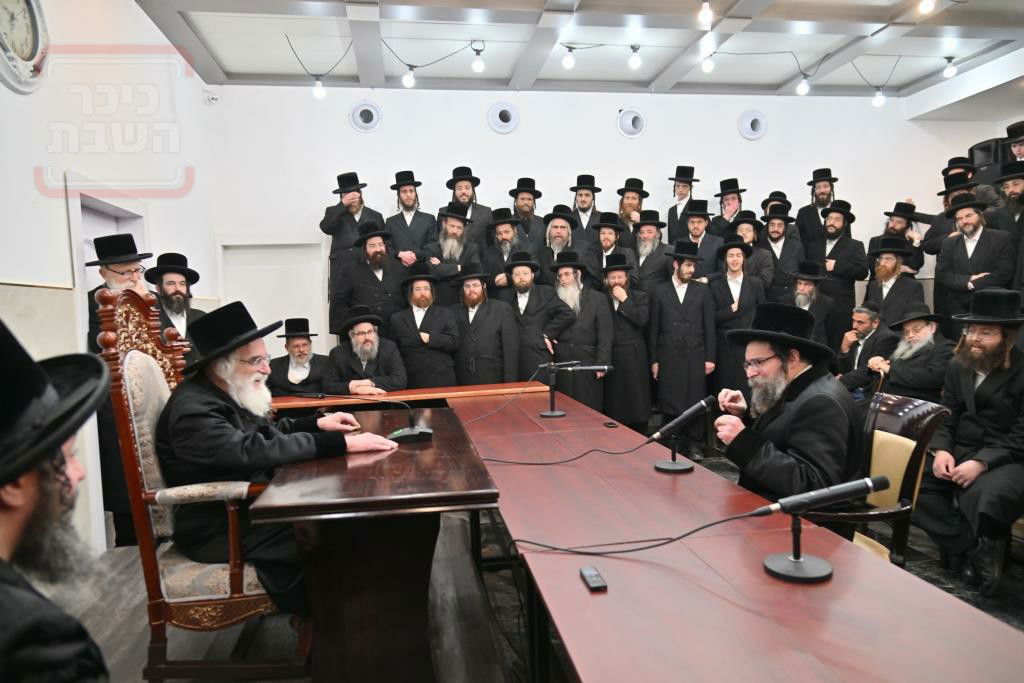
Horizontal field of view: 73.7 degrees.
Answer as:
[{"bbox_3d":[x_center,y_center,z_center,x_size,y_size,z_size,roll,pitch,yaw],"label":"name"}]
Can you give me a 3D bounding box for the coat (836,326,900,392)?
[{"bbox_3d":[2.465,0.145,4.720,0.480,0.600,0.540,-4,4,-42],"label":"coat"}]

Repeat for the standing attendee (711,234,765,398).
[{"bbox_3d":[2.078,0.008,6.245,0.540,1.908,0.420,-1,3,20],"label":"standing attendee"}]

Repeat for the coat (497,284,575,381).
[{"bbox_3d":[0.198,0.114,5.750,0.620,1.200,0.420,-1,3,12],"label":"coat"}]

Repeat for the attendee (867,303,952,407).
[{"bbox_3d":[2.560,0.399,4.408,0.800,1.280,0.580,-3,3,-25],"label":"attendee"}]

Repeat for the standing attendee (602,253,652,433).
[{"bbox_3d":[0.990,0.124,5.850,0.480,1.760,0.400,-1,3,19],"label":"standing attendee"}]

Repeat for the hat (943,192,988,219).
[{"bbox_3d":[4.194,-1.250,6.300,0.370,0.150,0.340,-7,-1,-42],"label":"hat"}]

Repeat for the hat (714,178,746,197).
[{"bbox_3d":[2.368,-1.669,7.400,0.340,0.150,0.360,-6,4,27],"label":"hat"}]

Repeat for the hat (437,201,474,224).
[{"bbox_3d":[-0.525,-1.200,6.350,0.340,0.150,0.360,13,2,-7],"label":"hat"}]

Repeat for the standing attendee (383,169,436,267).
[{"bbox_3d":[-1.026,-0.821,6.900,0.530,1.835,0.380,-2,3,-6],"label":"standing attendee"}]

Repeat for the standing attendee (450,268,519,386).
[{"bbox_3d":[-0.205,0.220,5.790,0.560,1.673,0.420,-1,3,16],"label":"standing attendee"}]

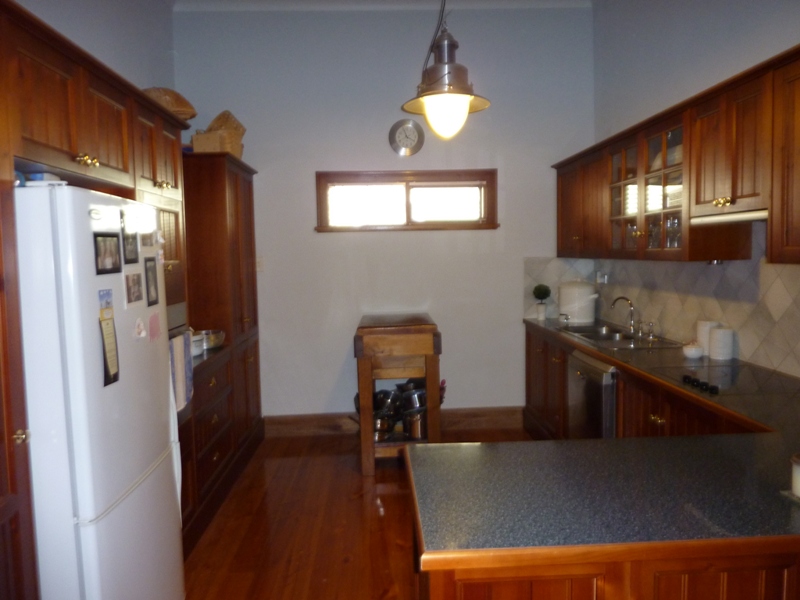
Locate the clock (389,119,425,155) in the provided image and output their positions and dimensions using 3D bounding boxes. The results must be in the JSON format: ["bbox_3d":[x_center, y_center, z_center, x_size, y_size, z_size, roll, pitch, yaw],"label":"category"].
[{"bbox_3d":[0.055,-1.269,4.506,0.286,0.286,0.042,-1,5,-2],"label":"clock"}]

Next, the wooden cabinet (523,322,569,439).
[{"bbox_3d":[1.318,0.657,4.208,0.572,0.885,1.032,-1,5,-2],"label":"wooden cabinet"}]

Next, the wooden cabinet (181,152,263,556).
[{"bbox_3d":[-1.343,0.151,3.608,0.573,2.110,1.947,-1,5,-2],"label":"wooden cabinet"}]

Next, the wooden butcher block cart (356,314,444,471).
[{"bbox_3d":[-0.013,0.641,4.100,0.545,0.995,0.670,-1,5,-2],"label":"wooden butcher block cart"}]

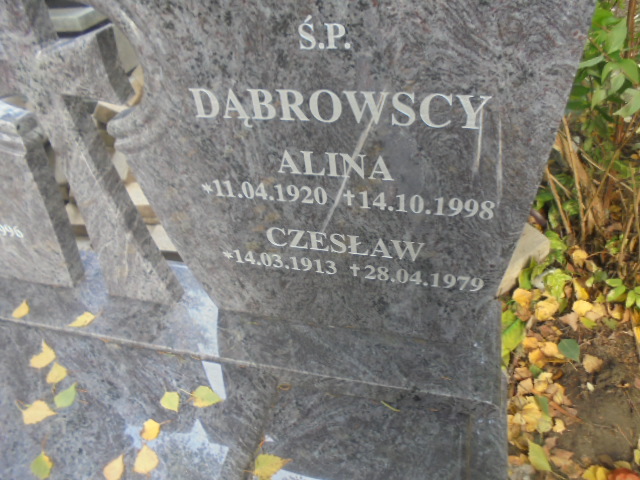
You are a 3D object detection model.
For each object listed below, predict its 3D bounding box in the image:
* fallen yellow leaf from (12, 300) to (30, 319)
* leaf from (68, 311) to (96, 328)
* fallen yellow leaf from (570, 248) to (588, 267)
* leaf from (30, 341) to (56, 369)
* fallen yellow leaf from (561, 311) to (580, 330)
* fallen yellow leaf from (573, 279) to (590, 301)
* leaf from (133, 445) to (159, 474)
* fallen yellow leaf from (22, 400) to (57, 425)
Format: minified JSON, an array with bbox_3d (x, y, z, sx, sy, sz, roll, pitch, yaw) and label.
[{"bbox_3d":[-0.737,0.175,1.195,0.041,0.010,0.047,15,54,21],"label":"fallen yellow leaf"},{"bbox_3d":[-0.570,0.196,1.150,0.034,0.010,0.060,32,62,30],"label":"leaf"},{"bbox_3d":[0.699,0.047,1.286,0.039,0.013,0.050,-18,46,-9],"label":"fallen yellow leaf"},{"bbox_3d":[-0.632,0.265,1.109,0.055,0.009,0.070,2,48,11],"label":"leaf"},{"bbox_3d":[0.678,0.212,1.283,0.051,0.015,0.049,-34,53,-19],"label":"fallen yellow leaf"},{"bbox_3d":[0.657,0.125,1.218,0.032,0.013,0.058,-5,46,4],"label":"fallen yellow leaf"},{"bbox_3d":[-0.338,0.430,0.934,0.051,0.008,0.045,19,56,23],"label":"leaf"},{"bbox_3d":[-0.601,0.367,1.031,0.072,0.008,0.052,-24,50,-11],"label":"fallen yellow leaf"}]

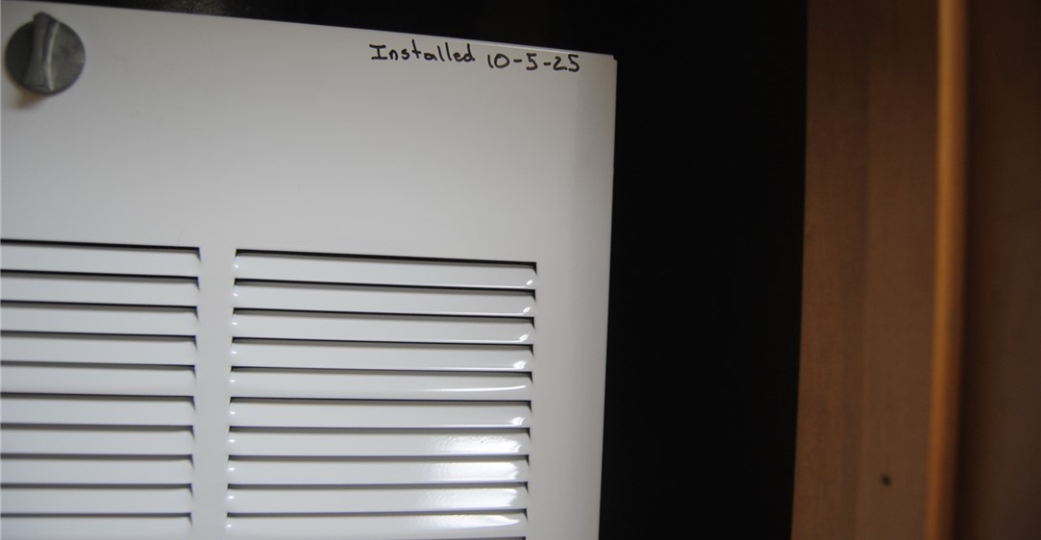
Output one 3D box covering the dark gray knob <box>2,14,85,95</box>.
[{"bbox_3d":[-0.184,-0.083,0.302,0.031,0.031,0.015,2,-1,-12],"label":"dark gray knob"}]

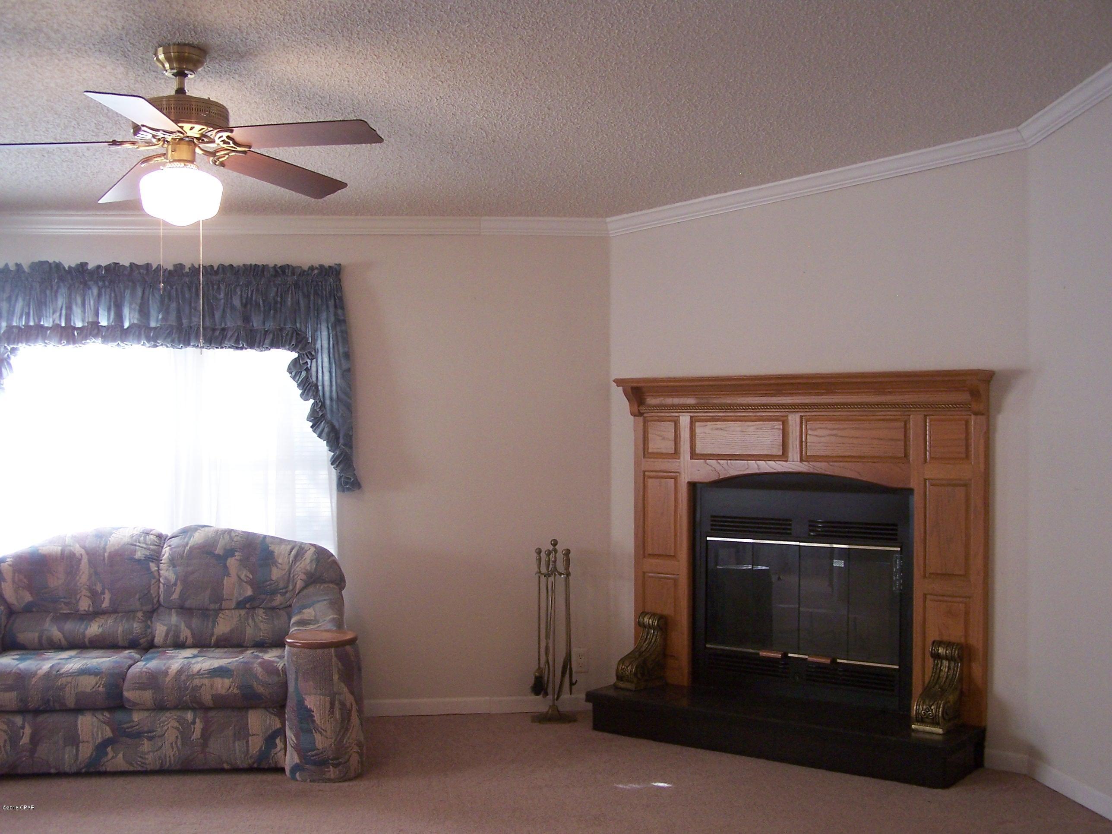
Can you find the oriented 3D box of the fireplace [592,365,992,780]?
[{"bbox_3d":[0.920,0.612,5.047,1.670,1.545,0.410,0,0,37],"label":"fireplace"}]

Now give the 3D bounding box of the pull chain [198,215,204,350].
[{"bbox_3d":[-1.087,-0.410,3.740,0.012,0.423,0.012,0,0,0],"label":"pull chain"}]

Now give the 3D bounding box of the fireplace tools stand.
[{"bbox_3d":[-0.011,0.983,5.639,0.205,0.835,0.205,0,0,-6],"label":"fireplace tools stand"}]

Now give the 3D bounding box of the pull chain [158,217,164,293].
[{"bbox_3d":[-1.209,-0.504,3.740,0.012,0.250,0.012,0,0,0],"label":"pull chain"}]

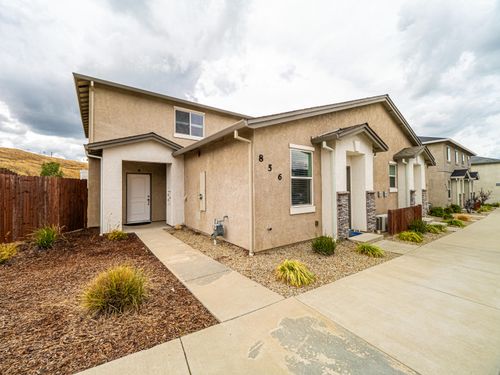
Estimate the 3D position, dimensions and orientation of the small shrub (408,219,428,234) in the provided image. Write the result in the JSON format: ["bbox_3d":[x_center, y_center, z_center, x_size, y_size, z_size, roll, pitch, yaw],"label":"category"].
[{"bbox_3d":[5.630,1.280,6.750,0.580,0.470,0.560,-1,-1,40],"label":"small shrub"}]

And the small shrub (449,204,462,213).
[{"bbox_3d":[12.750,1.310,12.550,0.680,0.520,0.680,0,-1,-45],"label":"small shrub"}]

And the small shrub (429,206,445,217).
[{"bbox_3d":[9.900,1.290,10.700,0.680,0.500,0.660,-1,-1,43],"label":"small shrub"}]

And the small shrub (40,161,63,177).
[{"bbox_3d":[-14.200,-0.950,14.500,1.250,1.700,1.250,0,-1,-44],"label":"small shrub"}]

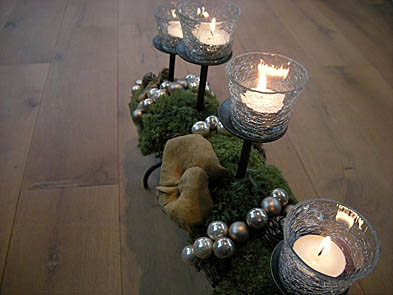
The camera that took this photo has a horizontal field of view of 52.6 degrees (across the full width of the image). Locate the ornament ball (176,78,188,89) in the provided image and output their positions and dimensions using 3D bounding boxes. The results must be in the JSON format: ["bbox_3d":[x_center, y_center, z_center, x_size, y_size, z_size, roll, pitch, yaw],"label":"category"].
[{"bbox_3d":[-0.020,-0.088,0.562,0.017,0.017,0.017,3,42,-2],"label":"ornament ball"}]

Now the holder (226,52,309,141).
[{"bbox_3d":[0.056,-0.044,0.341,0.066,0.049,0.066,5,42,0],"label":"holder"}]

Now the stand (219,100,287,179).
[{"bbox_3d":[0.050,0.002,0.383,0.064,0.084,0.064,5,42,0],"label":"stand"}]

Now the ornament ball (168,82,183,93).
[{"bbox_3d":[-0.028,-0.083,0.553,0.017,0.017,0.017,5,42,0],"label":"ornament ball"}]

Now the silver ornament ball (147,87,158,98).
[{"bbox_3d":[-0.060,-0.074,0.540,0.017,0.017,0.017,3,42,-2],"label":"silver ornament ball"}]

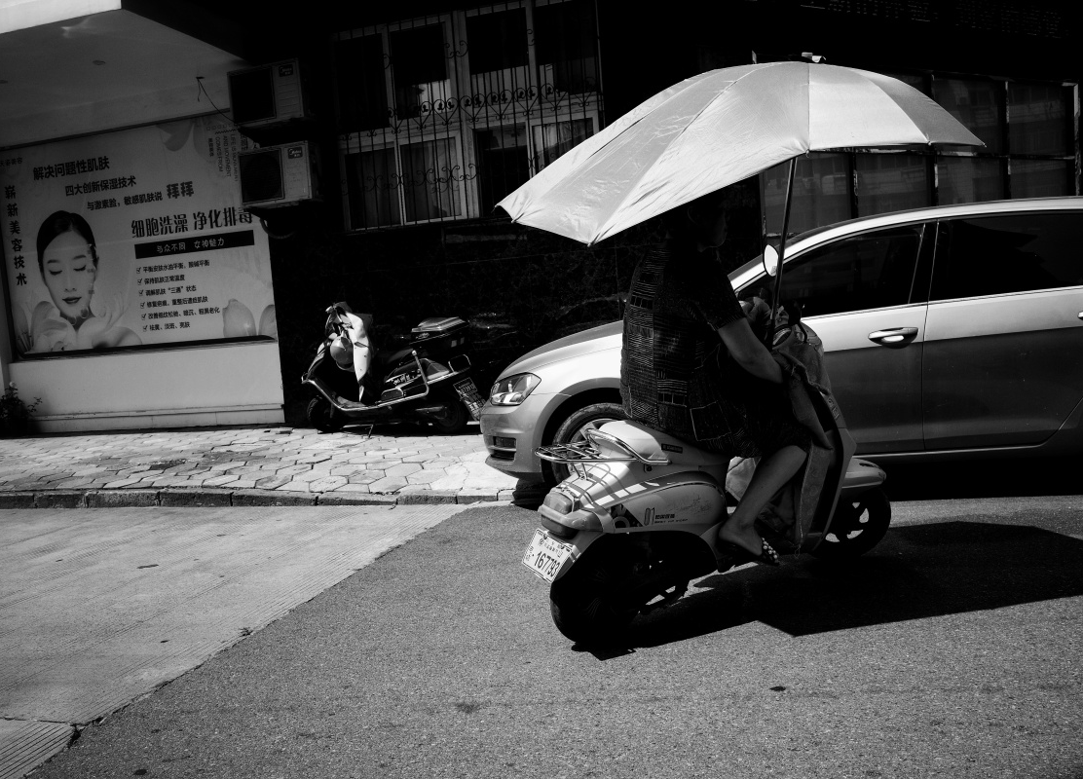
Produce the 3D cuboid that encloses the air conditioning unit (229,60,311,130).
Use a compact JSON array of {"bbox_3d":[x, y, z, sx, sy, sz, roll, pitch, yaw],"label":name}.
[{"bbox_3d":[-2.704,-2.958,9.161,0.790,0.550,0.280,-3,5,16],"label":"air conditioning unit"}]

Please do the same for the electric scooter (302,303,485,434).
[{"bbox_3d":[-1.427,-0.184,8.253,1.780,1.150,0.660,-2,5,25],"label":"electric scooter"}]

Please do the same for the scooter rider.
[{"bbox_3d":[0.584,-0.039,3.140,0.720,1.370,0.520,-8,6,-36],"label":"scooter rider"}]

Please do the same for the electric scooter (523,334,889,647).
[{"bbox_3d":[0.680,0.248,3.233,1.740,1.020,0.660,-8,6,-36],"label":"electric scooter"}]

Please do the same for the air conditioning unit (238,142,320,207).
[{"bbox_3d":[-2.626,-2.174,9.223,0.790,0.550,0.280,-3,5,16],"label":"air conditioning unit"}]

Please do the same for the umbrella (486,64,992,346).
[{"bbox_3d":[0.596,-0.580,2.897,1.505,0.955,1.045,-5,17,-15],"label":"umbrella"}]

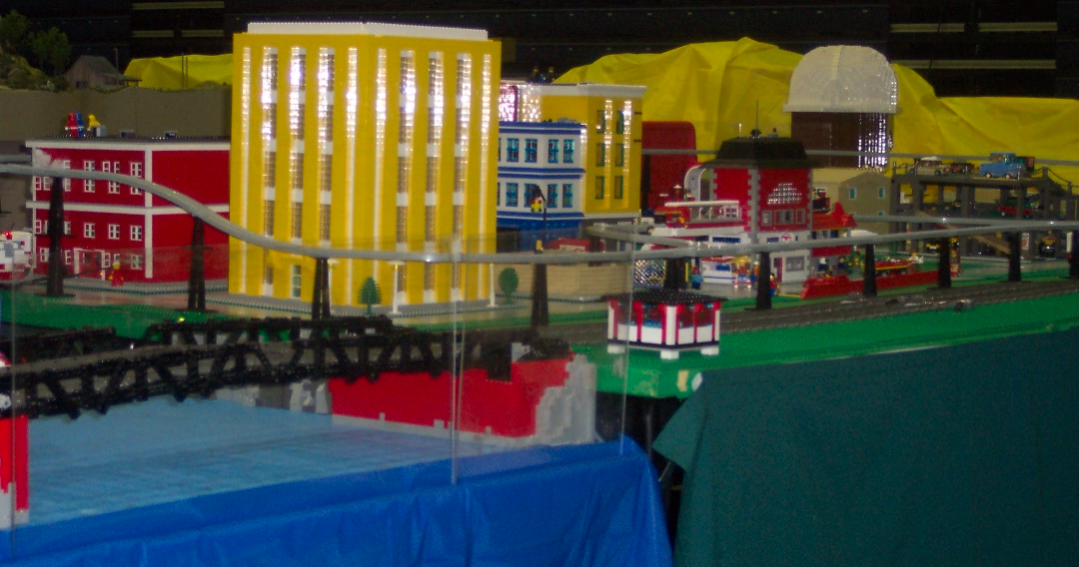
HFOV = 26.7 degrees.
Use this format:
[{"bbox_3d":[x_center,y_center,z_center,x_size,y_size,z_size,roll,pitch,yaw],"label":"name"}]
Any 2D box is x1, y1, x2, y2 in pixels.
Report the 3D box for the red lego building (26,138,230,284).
[{"bbox_3d":[-0.692,-0.137,4.048,0.322,0.247,0.290,4,5,39],"label":"red lego building"}]

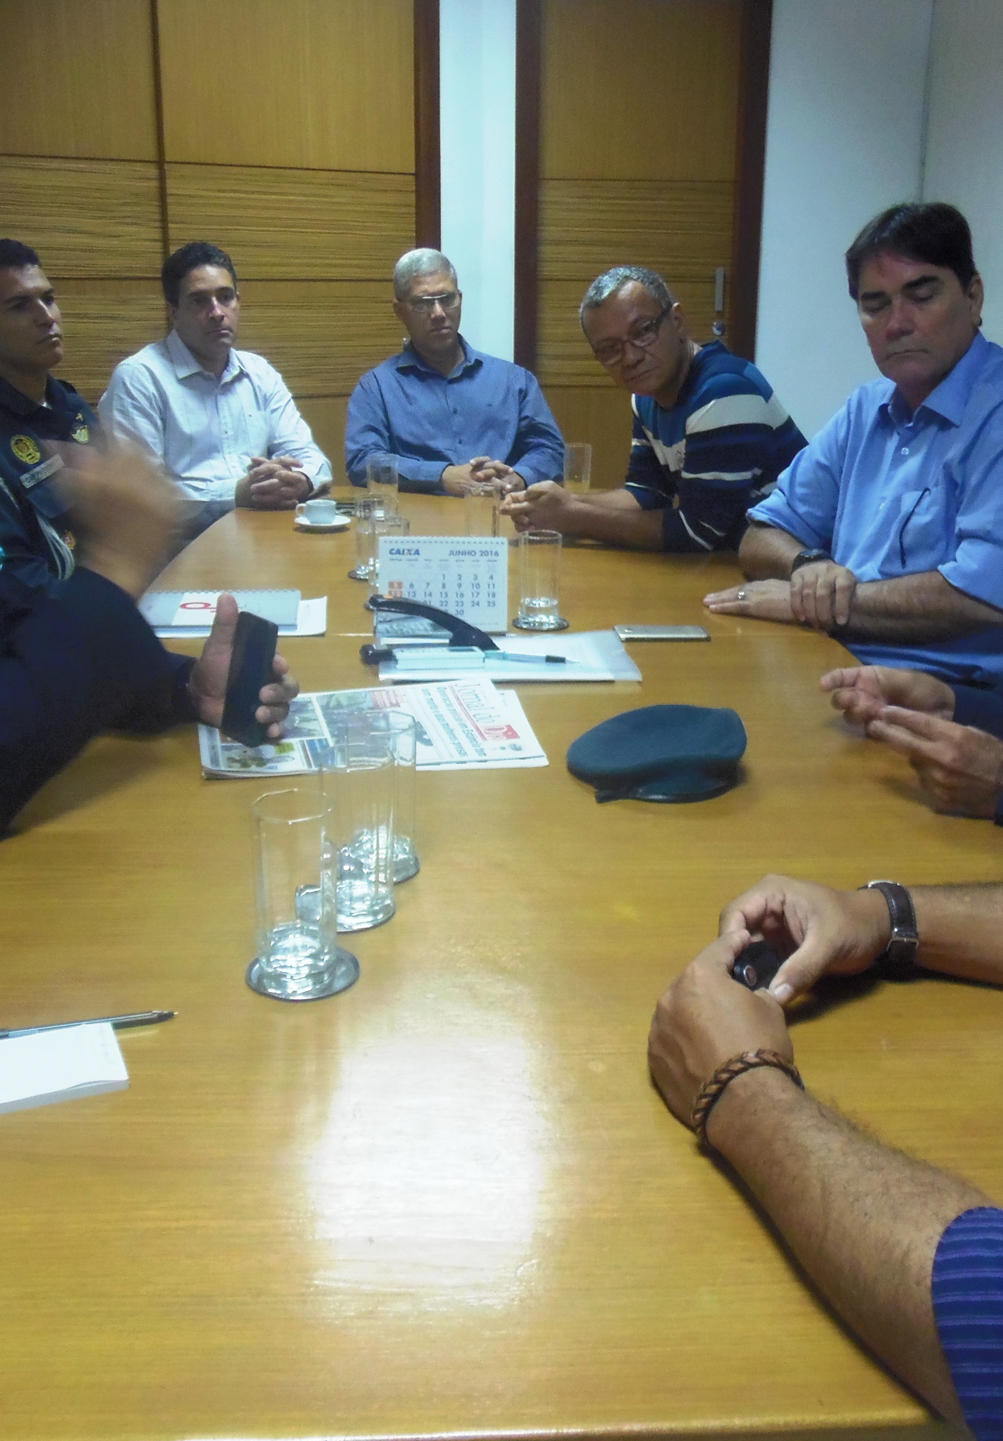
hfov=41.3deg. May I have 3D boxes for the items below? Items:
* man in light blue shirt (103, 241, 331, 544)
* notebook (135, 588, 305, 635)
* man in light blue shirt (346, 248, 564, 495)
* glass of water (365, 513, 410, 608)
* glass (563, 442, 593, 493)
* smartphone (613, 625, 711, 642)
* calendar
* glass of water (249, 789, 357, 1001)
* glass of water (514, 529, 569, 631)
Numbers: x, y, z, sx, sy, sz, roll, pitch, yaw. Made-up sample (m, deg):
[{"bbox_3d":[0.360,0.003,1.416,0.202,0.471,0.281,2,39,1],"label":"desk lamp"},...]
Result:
[{"bbox_3d":[-0.637,-0.404,3.116,0.560,1.320,0.750,-10,21,-27],"label":"man in light blue shirt"},{"bbox_3d":[-0.465,-0.170,2.126,0.280,0.017,0.220,-1,19,-4],"label":"notebook"},{"bbox_3d":[-0.117,-0.503,3.419,0.560,1.320,0.720,-1,19,-3],"label":"man in light blue shirt"},{"bbox_3d":[-0.188,-0.266,2.221,0.067,0.138,0.067,0,19,0],"label":"glass of water"},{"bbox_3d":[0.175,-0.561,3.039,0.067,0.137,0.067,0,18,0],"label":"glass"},{"bbox_3d":[0.244,-0.132,2.035,0.138,0.007,0.067,0,19,-2],"label":"smartphone"},{"bbox_3d":[-0.086,-0.204,1.966,0.191,0.137,0.080,1,18,3],"label":"calendar"},{"bbox_3d":[-0.148,0.124,0.976,0.083,0.138,0.083,0,18,0],"label":"glass of water"},{"bbox_3d":[0.060,-0.212,1.985,0.083,0.138,0.083,0,18,0],"label":"glass of water"}]

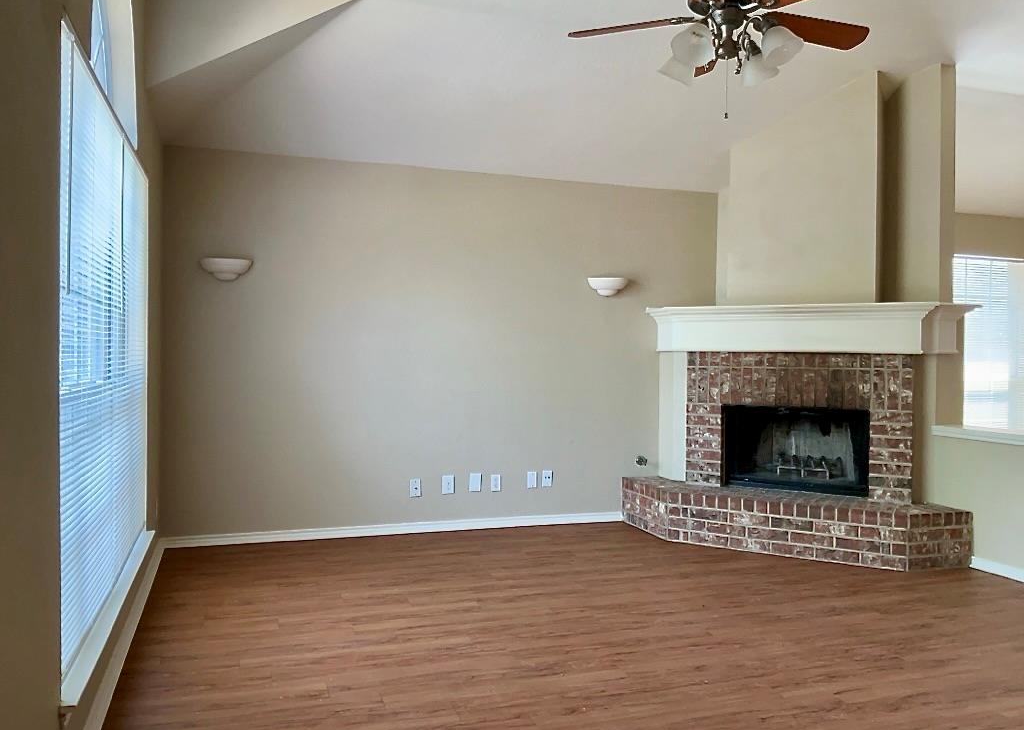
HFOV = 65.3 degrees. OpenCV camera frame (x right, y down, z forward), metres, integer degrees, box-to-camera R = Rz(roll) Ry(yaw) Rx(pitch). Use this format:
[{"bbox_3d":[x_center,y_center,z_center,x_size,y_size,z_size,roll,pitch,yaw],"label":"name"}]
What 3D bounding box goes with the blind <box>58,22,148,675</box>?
[{"bbox_3d":[-1.465,-0.035,2.896,0.100,1.702,2.001,0,1,-19],"label":"blind"}]

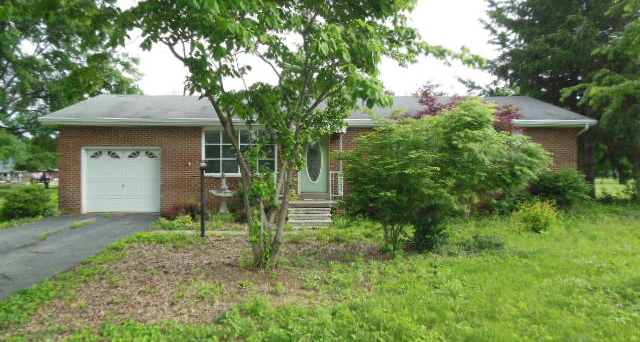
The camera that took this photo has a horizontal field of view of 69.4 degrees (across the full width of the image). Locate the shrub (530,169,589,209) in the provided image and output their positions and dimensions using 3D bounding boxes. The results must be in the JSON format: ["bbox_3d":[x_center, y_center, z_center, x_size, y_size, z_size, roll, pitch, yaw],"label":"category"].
[{"bbox_3d":[7.230,0.520,13.850,1.800,1.280,1.600,0,0,-1],"label":"shrub"}]

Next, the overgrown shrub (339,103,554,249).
[{"bbox_3d":[2.670,0.060,9.850,4.450,3.250,3.600,0,0,-1],"label":"overgrown shrub"}]

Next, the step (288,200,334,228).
[{"bbox_3d":[-0.250,1.200,13.200,1.320,0.740,1.100,0,0,-1],"label":"step"}]

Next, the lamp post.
[{"bbox_3d":[-2.930,0.680,11.500,0.210,1.950,0.210,0,0,-1],"label":"lamp post"}]

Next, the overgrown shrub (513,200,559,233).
[{"bbox_3d":[5.330,1.120,11.450,1.130,0.850,1.050,0,0,-1],"label":"overgrown shrub"}]

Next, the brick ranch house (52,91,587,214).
[{"bbox_3d":[-0.100,-0.880,18.850,17.450,4.500,8.800,0,0,-1],"label":"brick ranch house"}]

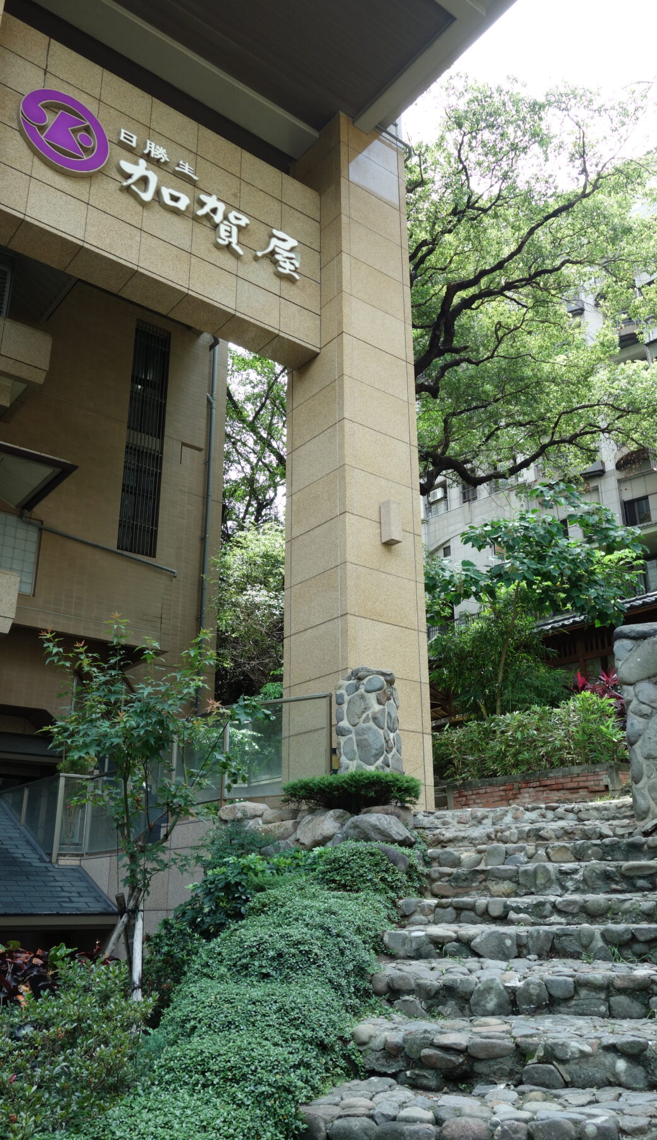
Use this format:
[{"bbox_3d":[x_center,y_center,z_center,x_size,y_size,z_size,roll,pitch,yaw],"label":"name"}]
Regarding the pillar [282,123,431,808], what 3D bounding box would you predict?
[{"bbox_3d":[0.283,-1.571,10.936,1.148,8.919,1.155,14,-24,-36],"label":"pillar"}]

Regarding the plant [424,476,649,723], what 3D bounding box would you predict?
[{"bbox_3d":[2.870,0.739,13.324,3.050,4.000,2.600,0,-20,0],"label":"plant"}]

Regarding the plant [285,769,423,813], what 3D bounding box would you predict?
[{"bbox_3d":[0.184,1.867,7.498,1.200,0.380,0.750,0,-20,0],"label":"plant"}]

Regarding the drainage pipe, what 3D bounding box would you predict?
[{"bbox_3d":[-2.363,-1.103,17.485,0.110,8.266,0.110,14,-24,-36],"label":"drainage pipe"}]

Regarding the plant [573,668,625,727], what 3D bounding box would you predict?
[{"bbox_3d":[3.383,1.781,11.254,0.800,1.000,0.750,0,-20,0],"label":"plant"}]

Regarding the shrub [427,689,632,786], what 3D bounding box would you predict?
[{"bbox_3d":[2.507,2.258,11.350,0.850,0.980,2.900,14,-24,-36],"label":"shrub"}]

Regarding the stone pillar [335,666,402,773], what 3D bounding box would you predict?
[{"bbox_3d":[0.379,1.586,8.458,0.600,1.280,0.580,-3,-20,6],"label":"stone pillar"}]

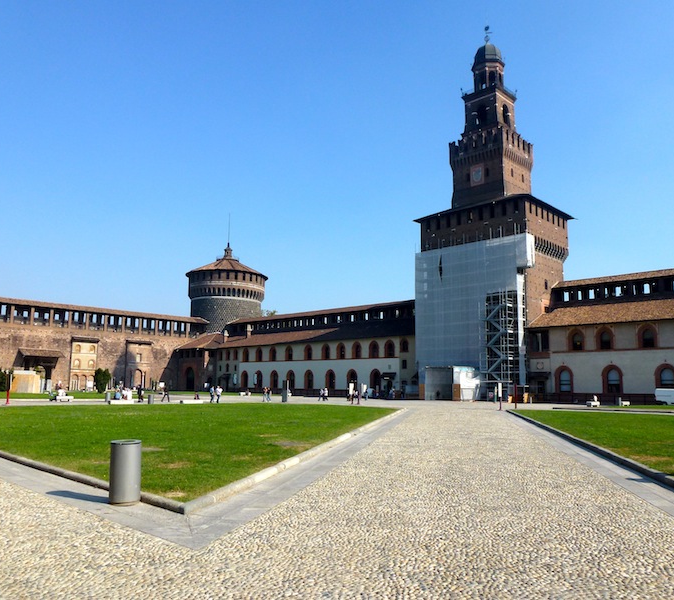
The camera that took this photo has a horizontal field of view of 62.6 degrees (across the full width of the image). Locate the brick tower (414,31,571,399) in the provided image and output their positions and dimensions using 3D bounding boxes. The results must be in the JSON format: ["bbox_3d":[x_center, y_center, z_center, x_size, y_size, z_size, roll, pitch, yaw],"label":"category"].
[{"bbox_3d":[29.541,-17.209,102.839,22.600,70.085,21.800,-8,-12,43],"label":"brick tower"}]

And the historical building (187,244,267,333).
[{"bbox_3d":[-33.041,4.884,164.754,23.973,44.187,23.973,-8,-12,43],"label":"historical building"}]

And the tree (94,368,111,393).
[{"bbox_3d":[-43.891,15.187,104.000,3.056,4.631,3.056,4,-10,-22],"label":"tree"}]

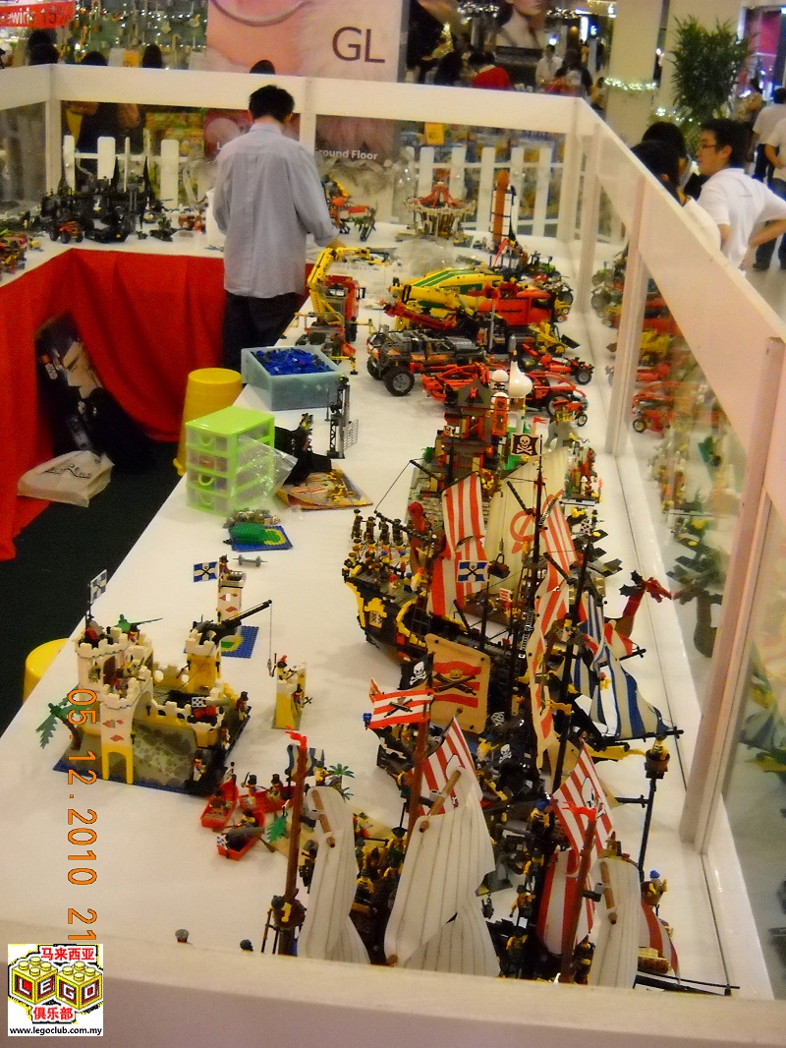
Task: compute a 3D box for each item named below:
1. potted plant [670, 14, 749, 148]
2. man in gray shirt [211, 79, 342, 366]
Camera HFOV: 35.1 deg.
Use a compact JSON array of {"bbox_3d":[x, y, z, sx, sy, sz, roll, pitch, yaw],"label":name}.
[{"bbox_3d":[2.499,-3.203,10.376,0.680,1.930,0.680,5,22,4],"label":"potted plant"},{"bbox_3d":[-0.494,-1.088,5.565,0.570,1.670,0.380,9,23,14],"label":"man in gray shirt"}]

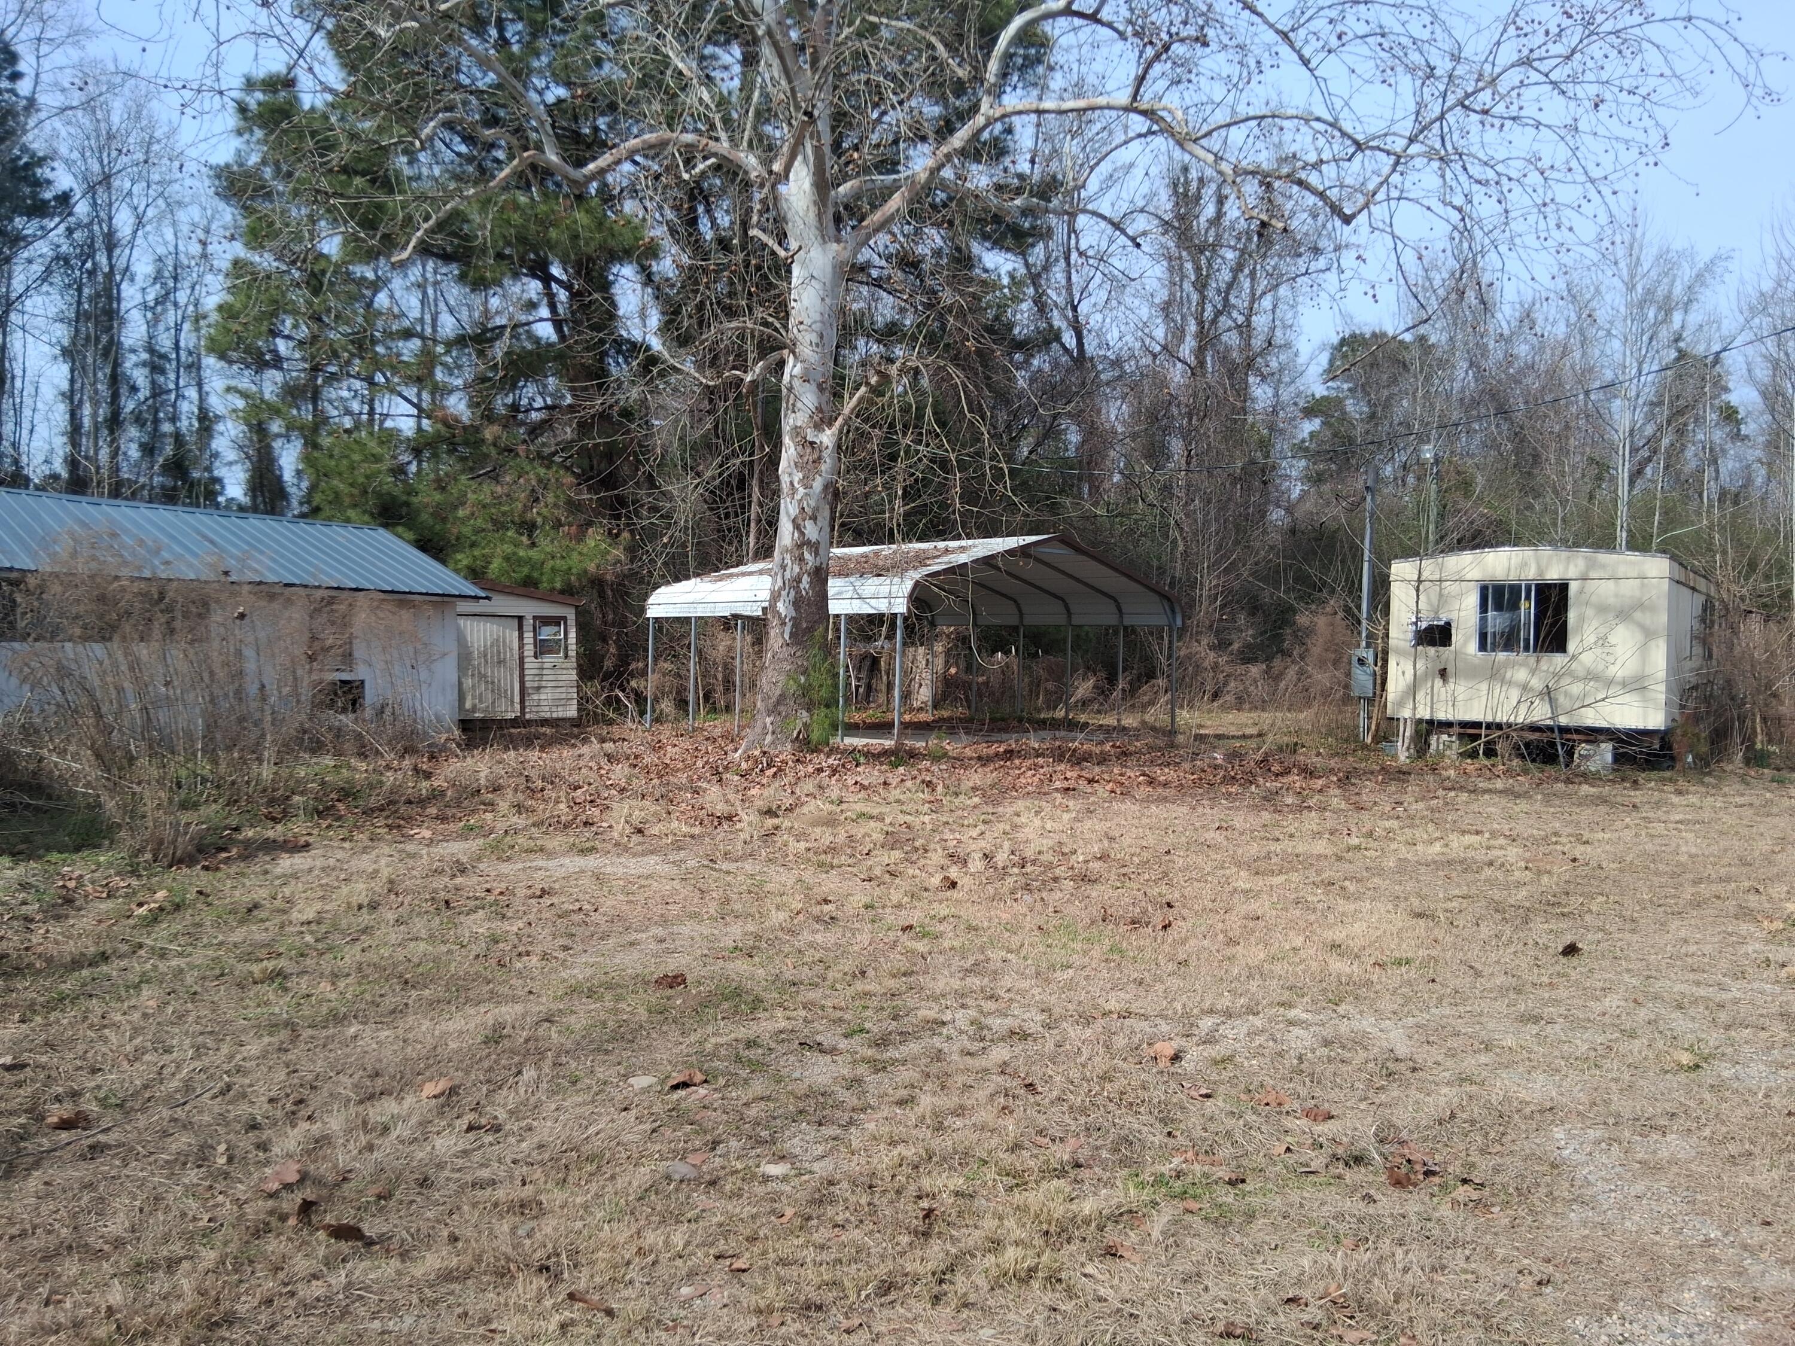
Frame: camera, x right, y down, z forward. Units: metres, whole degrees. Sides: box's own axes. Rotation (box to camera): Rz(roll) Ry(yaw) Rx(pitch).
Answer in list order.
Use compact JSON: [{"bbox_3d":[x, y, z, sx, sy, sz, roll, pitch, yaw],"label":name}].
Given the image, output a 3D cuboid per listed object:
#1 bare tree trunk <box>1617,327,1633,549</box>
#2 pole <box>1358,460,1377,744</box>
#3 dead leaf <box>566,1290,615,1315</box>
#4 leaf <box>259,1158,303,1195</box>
[{"bbox_3d":[19.378,-3.971,35.921,0.300,10.200,0.280,1,1,0],"label":"bare tree trunk"},{"bbox_3d":[7.808,-1.183,22.353,0.180,4.720,0.180,1,1,0],"label":"pole"},{"bbox_3d":[-0.687,1.413,3.022,0.115,0.030,0.040,2,1,37],"label":"dead leaf"},{"bbox_3d":[-1.666,1.363,3.644,0.140,0.055,0.090,0,2,-41],"label":"leaf"}]

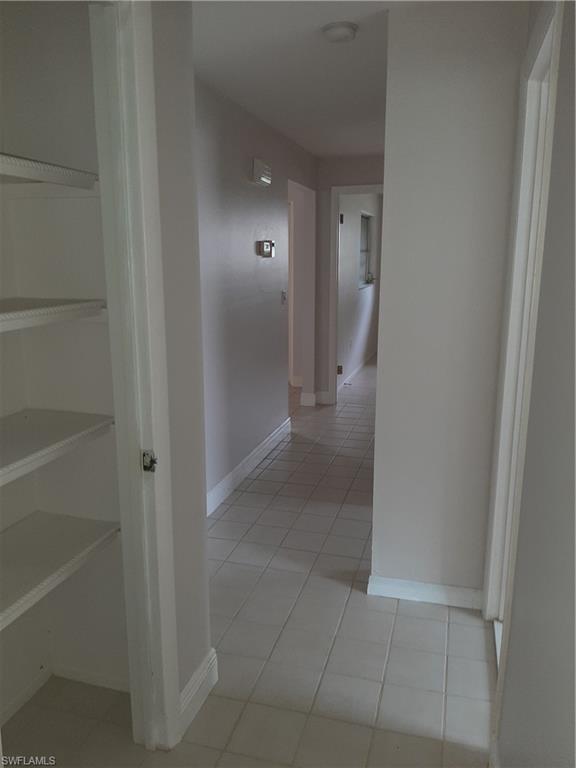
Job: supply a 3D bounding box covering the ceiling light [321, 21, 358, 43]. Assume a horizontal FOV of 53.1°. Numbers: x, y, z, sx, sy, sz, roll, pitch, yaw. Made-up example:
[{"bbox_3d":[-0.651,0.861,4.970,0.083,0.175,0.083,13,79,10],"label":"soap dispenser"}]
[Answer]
[{"bbox_3d":[0.202,-1.366,2.256,0.148,0.046,0.148,0,12,0],"label":"ceiling light"}]

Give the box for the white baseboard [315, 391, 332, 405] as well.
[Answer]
[{"bbox_3d":[0.367,0.145,5.921,0.157,0.134,0.015,3,12,16],"label":"white baseboard"}]

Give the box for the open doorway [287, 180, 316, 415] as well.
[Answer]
[{"bbox_3d":[0.077,-0.692,5.200,0.130,2.070,0.960,3,12,16],"label":"open doorway"}]

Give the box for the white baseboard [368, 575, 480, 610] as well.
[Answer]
[{"bbox_3d":[0.584,0.891,2.477,0.478,0.096,0.015,3,12,16],"label":"white baseboard"}]

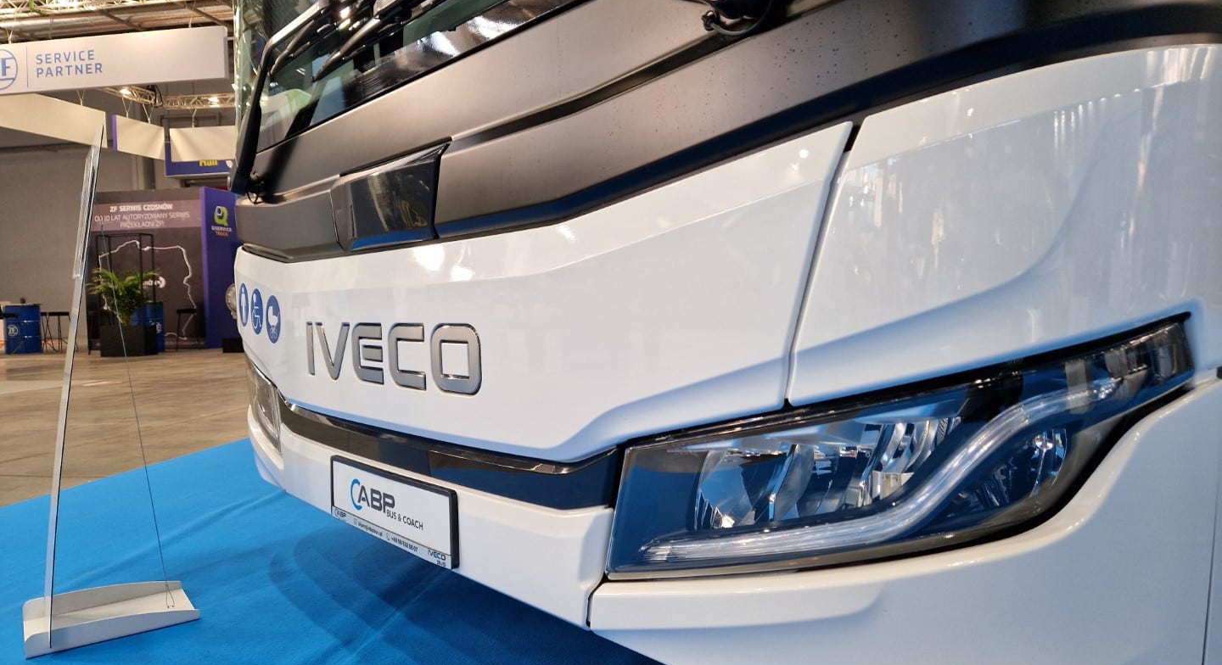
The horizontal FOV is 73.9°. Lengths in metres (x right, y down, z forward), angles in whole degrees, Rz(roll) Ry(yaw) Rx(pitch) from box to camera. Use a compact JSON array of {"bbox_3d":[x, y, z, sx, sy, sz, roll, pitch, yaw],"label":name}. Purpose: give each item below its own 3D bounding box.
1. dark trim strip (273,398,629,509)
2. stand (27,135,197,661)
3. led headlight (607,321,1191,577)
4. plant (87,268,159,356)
[{"bbox_3d":[-0.446,0.223,1.660,0.080,0.105,1.320,-3,3,-41],"label":"dark trim strip"},{"bbox_3d":[-1.242,0.118,1.984,0.345,1.191,0.275,-3,2,-37],"label":"stand"},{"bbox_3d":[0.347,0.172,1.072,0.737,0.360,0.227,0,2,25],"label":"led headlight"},{"bbox_3d":[-8.143,-0.330,13.700,1.000,1.480,1.000,-1,2,-9],"label":"plant"}]

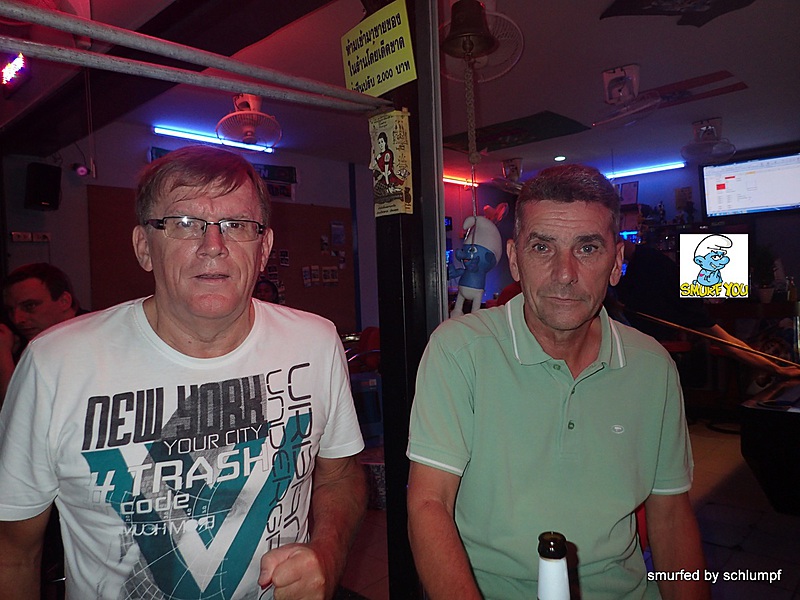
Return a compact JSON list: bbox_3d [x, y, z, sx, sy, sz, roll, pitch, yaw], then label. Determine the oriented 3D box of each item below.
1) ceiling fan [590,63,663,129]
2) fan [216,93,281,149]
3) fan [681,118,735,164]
[{"bbox_3d":[1.559,-1.370,3.977,0.445,0.370,0.455,-3,1,-28],"label":"ceiling fan"},{"bbox_3d":[-1.047,-1.243,4.019,0.455,0.370,0.445,-3,1,-15],"label":"fan"},{"bbox_3d":[2.866,-1.446,5.387,0.445,0.370,0.455,-3,1,-41],"label":"fan"}]

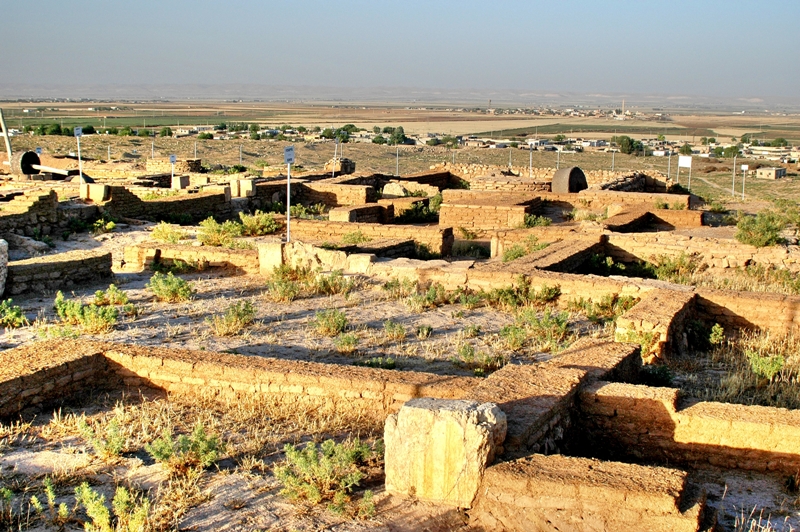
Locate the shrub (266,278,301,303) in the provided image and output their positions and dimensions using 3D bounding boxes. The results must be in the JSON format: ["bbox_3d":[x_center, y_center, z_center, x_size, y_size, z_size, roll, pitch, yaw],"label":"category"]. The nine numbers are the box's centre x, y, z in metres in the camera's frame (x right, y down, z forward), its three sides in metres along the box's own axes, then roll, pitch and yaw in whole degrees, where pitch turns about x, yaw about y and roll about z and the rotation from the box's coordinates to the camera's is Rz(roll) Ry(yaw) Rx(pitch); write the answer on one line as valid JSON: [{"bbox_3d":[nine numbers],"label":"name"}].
[{"bbox_3d":[-1.936,0.393,18.945,0.548,0.355,0.493,0,8,0],"label":"shrub"}]

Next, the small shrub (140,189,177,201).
[{"bbox_3d":[-7.194,-2.156,33.851,1.103,0.337,0.992,-2,9,-12],"label":"small shrub"}]

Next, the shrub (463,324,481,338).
[{"bbox_3d":[1.012,0.923,16.083,0.247,0.175,0.222,0,8,0],"label":"shrub"}]

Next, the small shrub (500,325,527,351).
[{"bbox_3d":[1.574,0.990,15.672,0.350,0.339,0.332,1,8,6],"label":"small shrub"}]

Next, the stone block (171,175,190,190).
[{"bbox_3d":[-8.029,-3.091,41.664,0.420,0.520,0.500,6,10,35],"label":"stone block"}]

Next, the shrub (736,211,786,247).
[{"bbox_3d":[7.674,-0.790,23.981,1.029,0.718,0.926,3,9,18],"label":"shrub"}]

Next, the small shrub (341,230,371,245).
[{"bbox_3d":[-1.028,-0.671,26.140,0.693,0.298,0.624,0,9,0],"label":"small shrub"}]

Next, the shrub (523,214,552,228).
[{"bbox_3d":[3.638,-1.202,30.117,0.770,0.315,0.616,0,8,0],"label":"shrub"}]

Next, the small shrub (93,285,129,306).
[{"bbox_3d":[-4.864,0.492,19.002,0.587,0.347,0.528,-2,9,-14],"label":"small shrub"}]

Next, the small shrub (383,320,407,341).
[{"bbox_3d":[-0.077,0.896,15.979,0.327,0.250,0.294,0,8,0],"label":"small shrub"}]

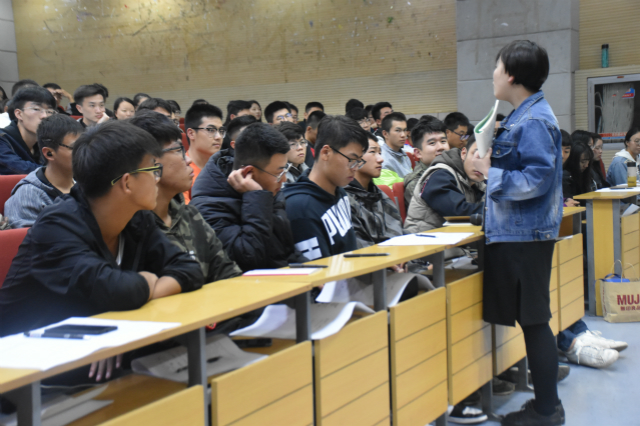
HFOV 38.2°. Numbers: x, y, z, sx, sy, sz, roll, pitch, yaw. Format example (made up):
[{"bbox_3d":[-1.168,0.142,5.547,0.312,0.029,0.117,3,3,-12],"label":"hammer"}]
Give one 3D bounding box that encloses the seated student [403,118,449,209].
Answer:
[{"bbox_3d":[0.627,0.166,4.716,0.700,1.300,0.480,1,5,29],"label":"seated student"}]

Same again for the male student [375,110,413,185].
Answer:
[{"bbox_3d":[0.567,-0.034,6.189,0.700,1.280,0.480,1,5,29],"label":"male student"}]

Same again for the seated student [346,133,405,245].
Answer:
[{"bbox_3d":[0.300,0.261,3.896,0.700,1.250,0.480,1,5,29],"label":"seated student"}]

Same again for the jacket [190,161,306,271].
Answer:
[{"bbox_3d":[-0.215,0.141,2.980,0.410,0.650,0.500,1,5,24],"label":"jacket"}]

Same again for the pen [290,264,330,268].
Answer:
[{"bbox_3d":[-0.036,0.164,2.952,0.146,0.012,0.012,1,5,33],"label":"pen"}]

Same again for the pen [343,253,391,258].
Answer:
[{"bbox_3d":[0.163,0.141,3.199,0.158,0.012,0.012,-3,4,-15],"label":"pen"}]

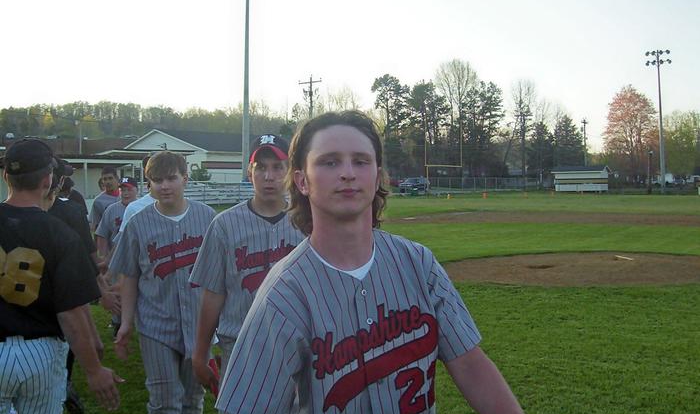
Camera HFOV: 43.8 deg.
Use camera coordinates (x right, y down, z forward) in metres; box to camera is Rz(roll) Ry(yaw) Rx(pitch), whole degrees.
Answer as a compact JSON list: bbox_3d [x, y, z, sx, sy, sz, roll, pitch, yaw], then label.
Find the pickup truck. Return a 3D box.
[{"bbox_3d":[7.798,-2.669,106.970,2.000,1.900,5.500,1,2,22],"label":"pickup truck"}]

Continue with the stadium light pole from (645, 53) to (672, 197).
[{"bbox_3d":[39.429,-10.990,110.714,3.100,18.300,0.900,1,2,35],"label":"stadium light pole"}]

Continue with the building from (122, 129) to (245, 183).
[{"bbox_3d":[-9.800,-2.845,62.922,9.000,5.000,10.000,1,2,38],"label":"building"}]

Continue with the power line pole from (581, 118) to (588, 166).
[{"bbox_3d":[35.526,-7.997,131.828,1.500,11.000,0.500,1,2,36],"label":"power line pole"}]

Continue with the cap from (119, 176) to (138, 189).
[{"bbox_3d":[-2.186,-0.242,8.600,0.185,0.140,0.260,0,2,1],"label":"cap"}]

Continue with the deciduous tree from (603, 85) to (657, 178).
[{"bbox_3d":[46.347,-11.402,144.735,8.700,17.000,8.700,0,2,0],"label":"deciduous tree"}]

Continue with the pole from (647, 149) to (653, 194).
[{"bbox_3d":[37.468,-4.531,108.914,0.600,5.500,0.600,1,2,35],"label":"pole"}]

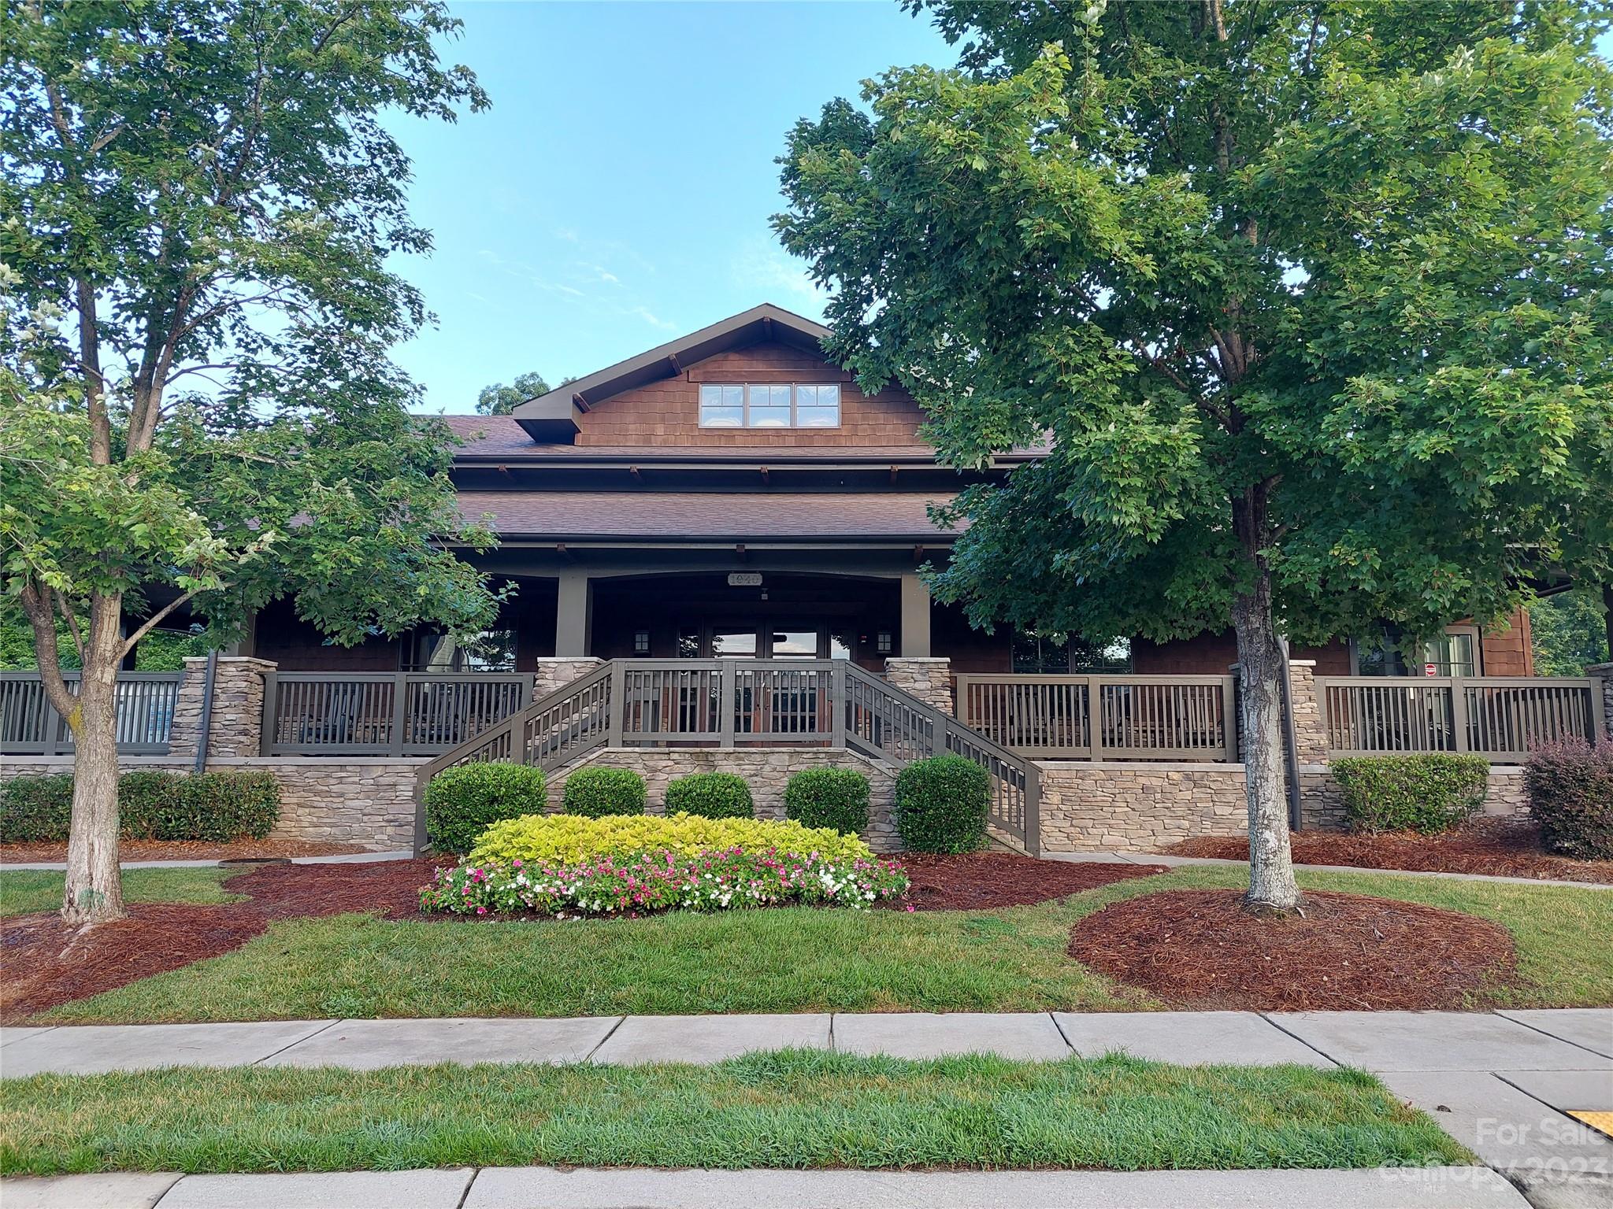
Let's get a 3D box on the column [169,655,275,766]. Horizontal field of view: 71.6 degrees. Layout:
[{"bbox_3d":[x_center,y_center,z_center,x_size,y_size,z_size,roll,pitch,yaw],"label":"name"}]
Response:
[{"bbox_3d":[-7.669,1.401,14.989,1.000,1.280,0.950,0,-8,1],"label":"column"}]

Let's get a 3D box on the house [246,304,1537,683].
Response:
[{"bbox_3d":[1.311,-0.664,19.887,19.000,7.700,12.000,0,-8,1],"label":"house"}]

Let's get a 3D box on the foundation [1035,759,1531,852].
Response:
[{"bbox_3d":[6.044,2.595,14.223,6.200,1.140,0.500,0,-8,1],"label":"foundation"}]

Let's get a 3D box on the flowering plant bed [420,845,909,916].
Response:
[{"bbox_3d":[-1.169,2.336,9.584,4.000,0.450,1.200,0,-8,1],"label":"flowering plant bed"}]

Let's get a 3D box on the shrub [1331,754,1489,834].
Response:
[{"bbox_3d":[7.005,2.198,13.051,1.800,0.930,1.150,0,-8,1],"label":"shrub"}]

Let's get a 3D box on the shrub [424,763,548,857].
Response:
[{"bbox_3d":[-3.313,2.096,11.577,1.230,0.960,1.150,0,-8,1],"label":"shrub"}]

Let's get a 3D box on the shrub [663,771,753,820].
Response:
[{"bbox_3d":[-1.032,2.161,11.629,0.900,0.820,0.900,0,-8,1],"label":"shrub"}]

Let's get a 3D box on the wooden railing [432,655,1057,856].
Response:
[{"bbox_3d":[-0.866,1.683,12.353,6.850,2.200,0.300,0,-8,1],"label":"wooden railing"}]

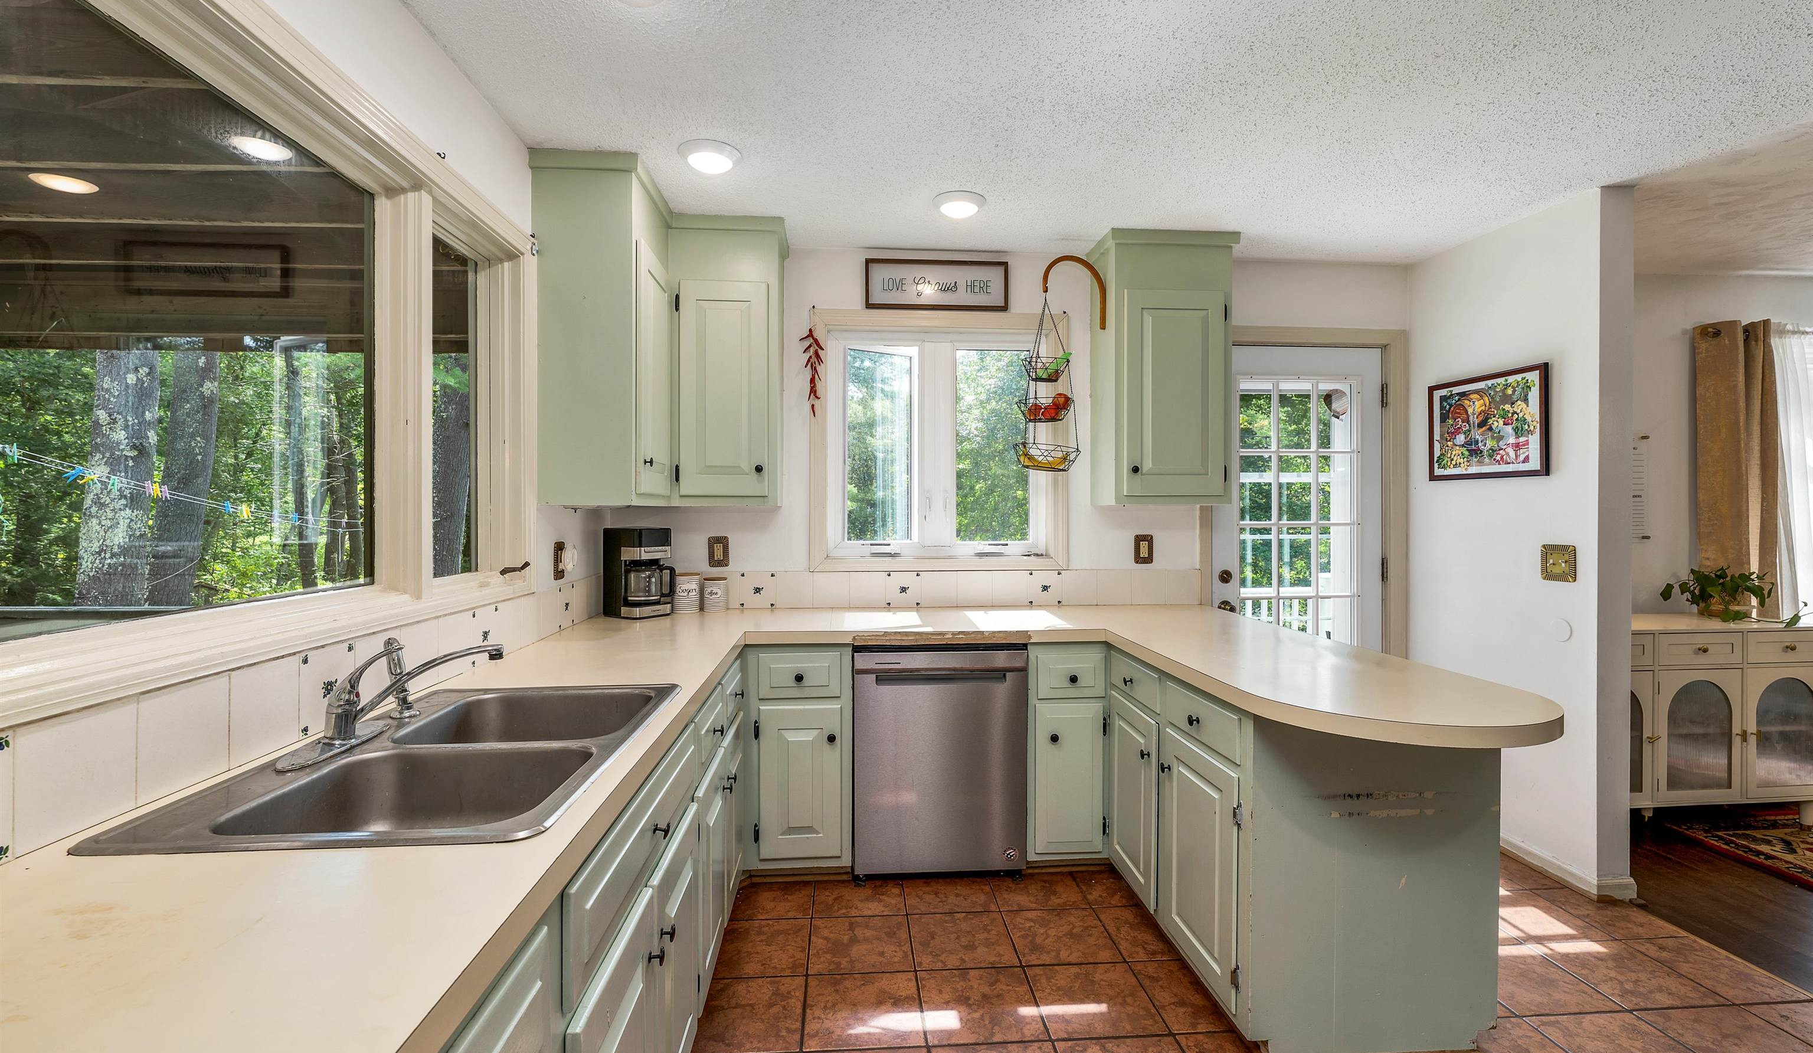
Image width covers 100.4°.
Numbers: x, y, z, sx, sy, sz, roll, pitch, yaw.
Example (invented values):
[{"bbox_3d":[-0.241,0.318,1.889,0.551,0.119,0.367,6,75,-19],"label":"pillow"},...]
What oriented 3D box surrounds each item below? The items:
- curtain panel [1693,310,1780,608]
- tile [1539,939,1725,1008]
[{"bbox_3d":[3.718,-0.263,3.388,0.350,1.340,0.120,0,1,-4],"label":"curtain panel"},{"bbox_3d":[2.054,1.281,2.158,0.303,0.010,0.303,0,1,-4],"label":"tile"}]

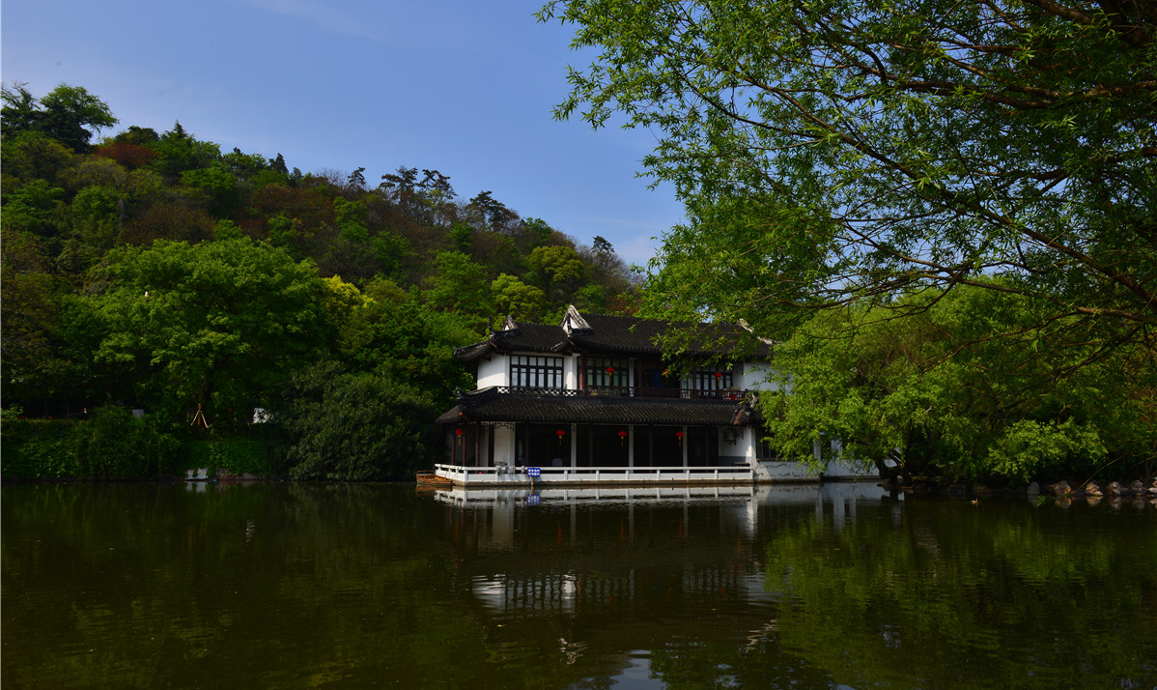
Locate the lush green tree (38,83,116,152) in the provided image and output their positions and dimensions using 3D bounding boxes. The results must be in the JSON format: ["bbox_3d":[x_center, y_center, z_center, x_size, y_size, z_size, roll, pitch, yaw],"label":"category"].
[{"bbox_3d":[-94.186,-41.558,145.000,13.530,10.500,13.000,5,-9,-34],"label":"lush green tree"}]

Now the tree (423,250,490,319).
[{"bbox_3d":[-14.249,-6.871,90.000,7.800,7.460,8.000,2,-8,-9],"label":"tree"}]

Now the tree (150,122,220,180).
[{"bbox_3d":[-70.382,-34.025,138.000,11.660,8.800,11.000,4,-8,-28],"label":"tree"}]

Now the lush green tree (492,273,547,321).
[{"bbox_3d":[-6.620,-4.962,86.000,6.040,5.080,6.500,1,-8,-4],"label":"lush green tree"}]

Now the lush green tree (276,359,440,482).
[{"bbox_3d":[-15.099,5.424,53.500,10.710,7.860,9.000,2,-8,-16],"label":"lush green tree"}]

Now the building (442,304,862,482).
[{"bbox_3d":[4.951,3.619,54.621,28.540,11.730,10.000,3,-8,-22],"label":"building"}]

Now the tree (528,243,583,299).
[{"bbox_3d":[-3.023,-9.541,105.000,7.440,7.520,8.000,1,-8,-2],"label":"tree"}]

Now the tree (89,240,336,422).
[{"bbox_3d":[-27.185,0.109,58.000,15.960,12.840,15.000,4,-8,-26],"label":"tree"}]

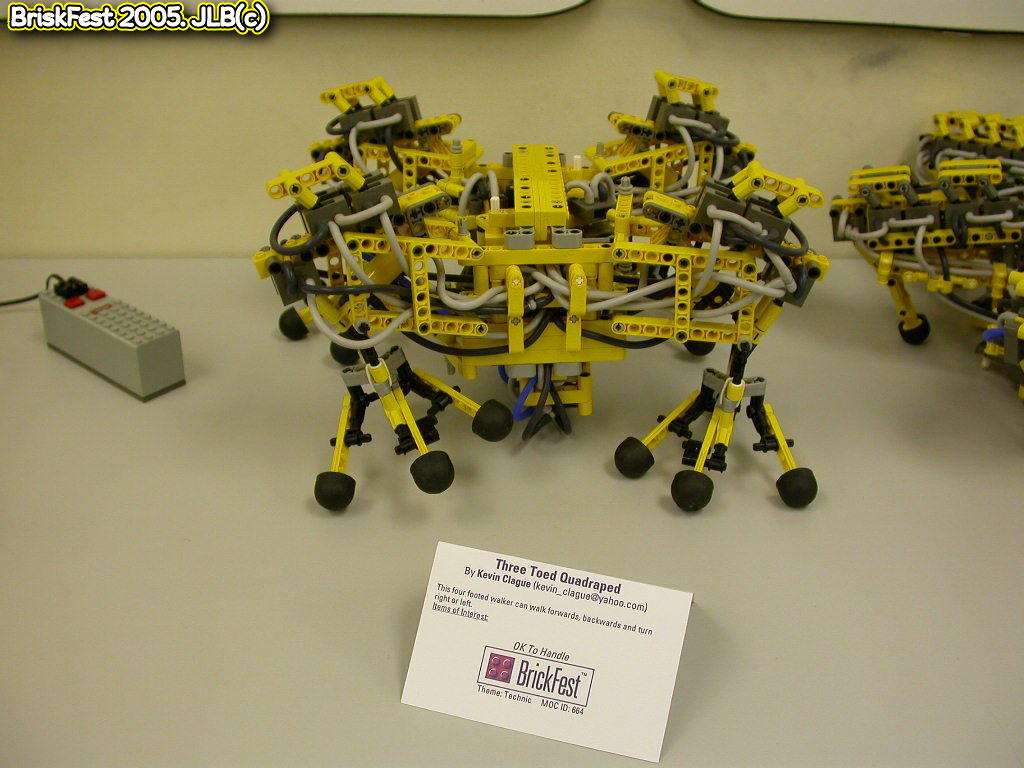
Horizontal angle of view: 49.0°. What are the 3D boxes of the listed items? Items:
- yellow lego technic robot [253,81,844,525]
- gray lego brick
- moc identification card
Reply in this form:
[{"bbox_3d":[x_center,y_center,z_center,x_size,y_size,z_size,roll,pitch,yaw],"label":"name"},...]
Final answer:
[{"bbox_3d":[0.012,-0.067,0.658,0.312,0.198,0.238,1,28,-2],"label":"yellow lego technic robot"},{"bbox_3d":[-0.263,-0.029,0.738,0.112,0.040,0.032,23,34,34],"label":"gray lego brick"},{"bbox_3d":[0.021,0.101,0.500,0.112,0.052,0.100,9,29,13],"label":"moc identification card"}]

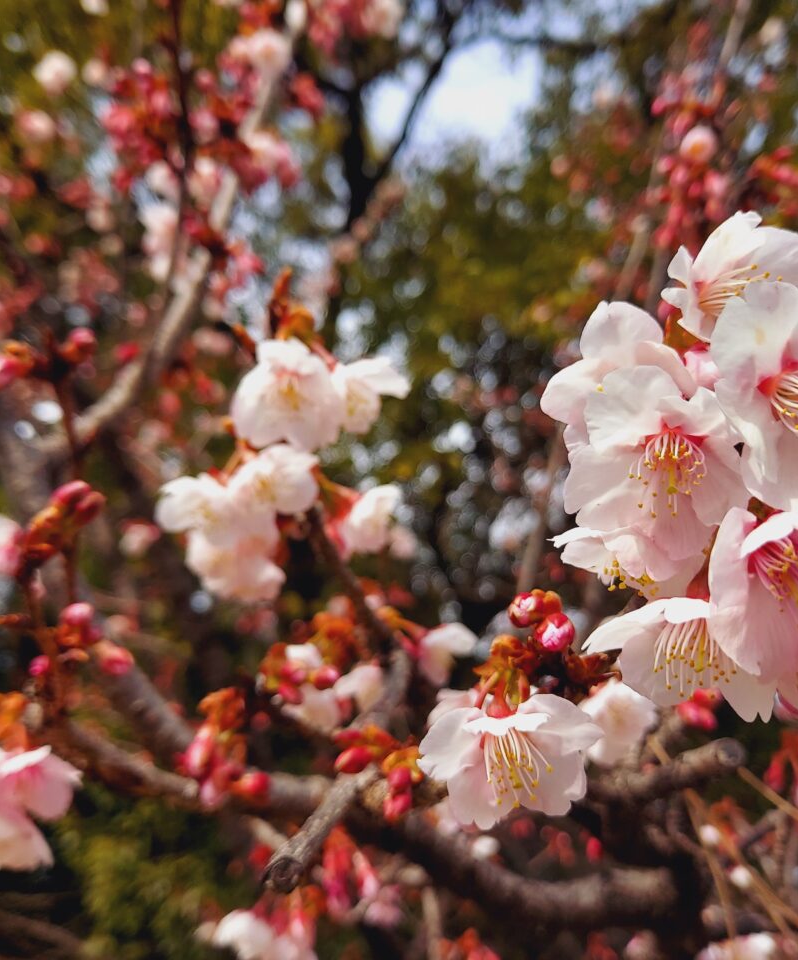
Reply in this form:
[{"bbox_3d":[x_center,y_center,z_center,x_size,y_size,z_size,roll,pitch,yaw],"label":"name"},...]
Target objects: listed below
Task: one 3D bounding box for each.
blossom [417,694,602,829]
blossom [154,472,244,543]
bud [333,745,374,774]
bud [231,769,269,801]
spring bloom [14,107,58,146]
[{"bbox_3d":[0.021,0.053,0.175,0.035,0.023,0.020,1,23,-3],"label":"blossom"},{"bbox_3d":[-0.060,0.009,0.280,0.025,0.023,0.014,-10,22,34],"label":"blossom"},{"bbox_3d":[-0.010,0.059,0.195,0.009,0.006,0.006,-21,-5,-24],"label":"bud"},{"bbox_3d":[-0.043,0.089,0.270,0.011,0.009,0.009,12,0,12],"label":"bud"},{"bbox_3d":[-0.236,-0.230,0.600,0.020,0.020,0.017,13,15,-29],"label":"spring bloom"}]

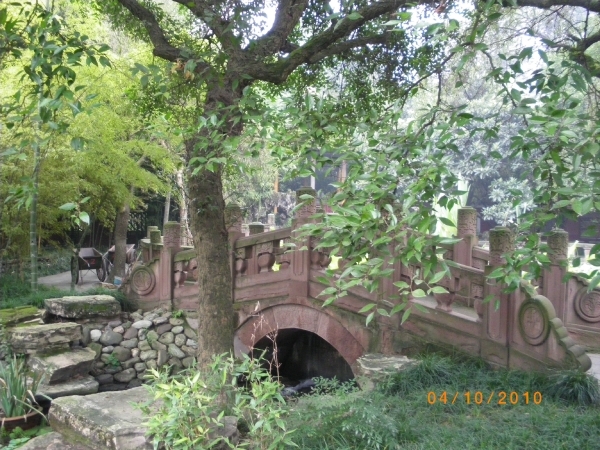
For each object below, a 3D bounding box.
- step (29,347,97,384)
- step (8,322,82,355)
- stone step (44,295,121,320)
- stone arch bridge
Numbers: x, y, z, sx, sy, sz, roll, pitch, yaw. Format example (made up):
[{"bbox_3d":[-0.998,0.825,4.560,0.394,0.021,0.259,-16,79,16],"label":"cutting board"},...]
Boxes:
[{"bbox_3d":[-3.130,1.820,8.300,0.820,0.230,0.700,0,1,-24],"label":"step"},{"bbox_3d":[-3.620,1.620,8.950,0.950,0.310,0.600,0,1,-14],"label":"step"},{"bbox_3d":[-3.300,1.240,9.500,1.020,0.280,0.580,0,1,-6],"label":"stone step"},{"bbox_3d":[0.757,0.730,9.270,7.300,2.400,2.900,1,1,39],"label":"stone arch bridge"}]

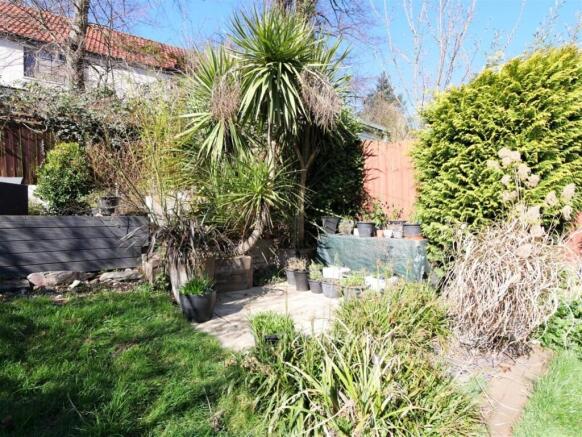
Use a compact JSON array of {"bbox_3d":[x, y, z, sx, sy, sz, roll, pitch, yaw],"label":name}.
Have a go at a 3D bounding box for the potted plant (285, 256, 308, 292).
[{"bbox_3d":[0.103,0.820,4.580,0.310,0.460,0.310,0,0,0],"label":"potted plant"}]

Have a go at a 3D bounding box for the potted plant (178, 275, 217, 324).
[{"bbox_3d":[-0.982,0.825,3.180,0.390,0.450,0.390,0,0,0],"label":"potted plant"}]

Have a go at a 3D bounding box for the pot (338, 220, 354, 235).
[{"bbox_3d":[1.063,0.172,5.800,0.290,0.270,0.290,0,0,0],"label":"pot"}]

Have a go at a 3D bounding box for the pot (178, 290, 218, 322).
[{"bbox_3d":[-0.982,0.905,3.180,0.380,0.290,0.380,0,0,0],"label":"pot"}]

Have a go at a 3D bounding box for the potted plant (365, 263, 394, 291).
[{"bbox_3d":[1.447,0.956,4.950,0.450,0.460,0.400,0,0,0],"label":"potted plant"}]

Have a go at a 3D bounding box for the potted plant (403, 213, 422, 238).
[{"bbox_3d":[2.227,0.128,5.550,0.350,0.460,0.340,0,0,0],"label":"potted plant"}]

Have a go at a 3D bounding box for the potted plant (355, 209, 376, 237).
[{"bbox_3d":[1.321,0.100,5.300,0.320,0.430,0.320,0,0,0],"label":"potted plant"}]

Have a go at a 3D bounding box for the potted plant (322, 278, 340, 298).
[{"bbox_3d":[0.635,1.095,4.750,0.280,0.290,0.280,0,0,0],"label":"potted plant"}]

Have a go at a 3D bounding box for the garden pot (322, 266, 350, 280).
[{"bbox_3d":[0.714,0.925,4.750,0.400,0.250,0.260,0,0,0],"label":"garden pot"}]

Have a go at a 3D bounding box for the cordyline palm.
[{"bbox_3d":[-0.463,-1.617,5.500,2.950,4.400,2.600,0,0,0],"label":"cordyline palm"}]

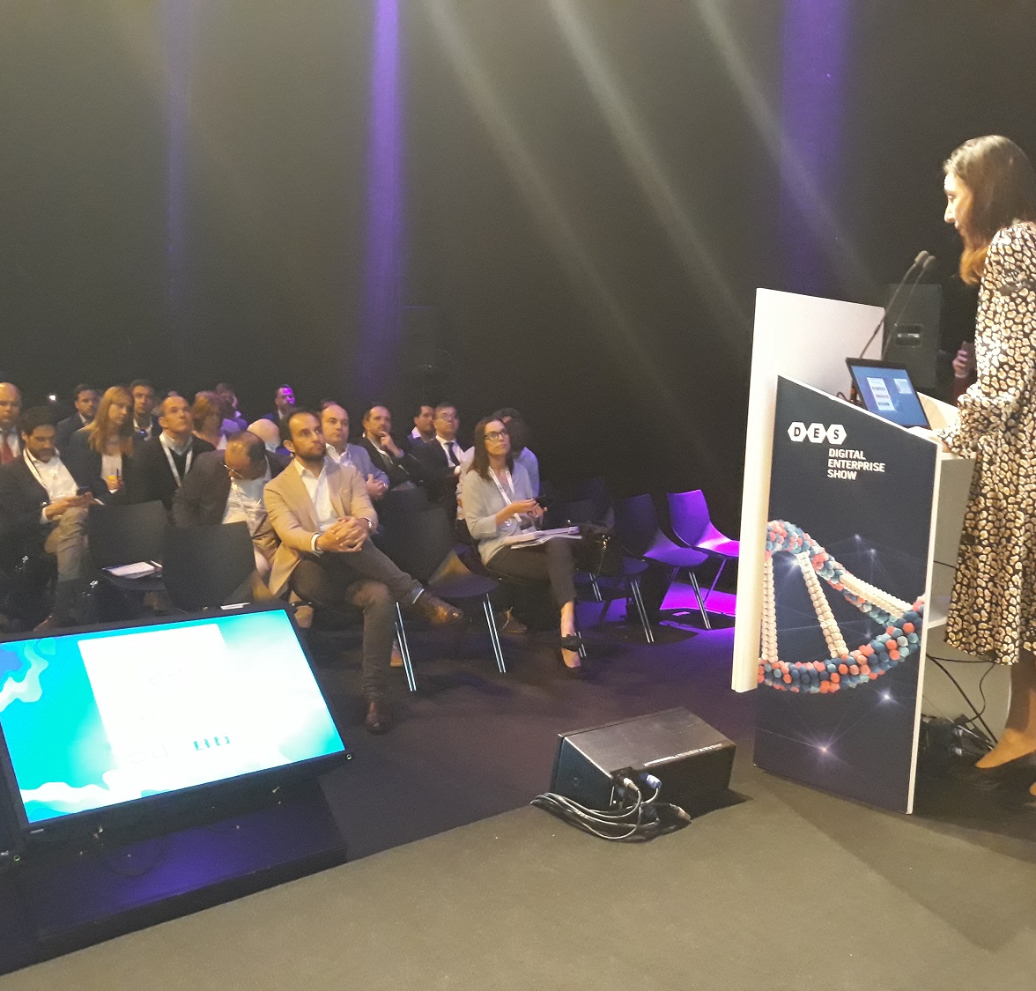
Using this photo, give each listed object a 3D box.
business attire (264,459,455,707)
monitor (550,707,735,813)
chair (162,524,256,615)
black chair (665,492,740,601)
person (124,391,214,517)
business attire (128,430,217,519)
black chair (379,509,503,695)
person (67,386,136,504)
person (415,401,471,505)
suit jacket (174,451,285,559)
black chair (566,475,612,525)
[{"bbox_3d":[-0.725,0.340,4.509,0.600,1.000,0.720,-3,8,-42],"label":"business attire"},{"bbox_3d":[0.321,0.655,2.542,0.420,0.150,0.230,-3,8,-38],"label":"monitor"},{"bbox_3d":[-1.224,0.524,4.327,0.510,0.790,0.570,-3,8,-42],"label":"chair"},{"bbox_3d":[1.280,0.378,6.663,0.510,0.790,0.570,-4,8,-44],"label":"black chair"},{"bbox_3d":[-1.851,0.078,5.882,0.560,1.290,0.800,-3,8,-42],"label":"person"},{"bbox_3d":[-1.859,0.120,5.908,0.560,0.950,0.700,-3,8,-42],"label":"business attire"},{"bbox_3d":[-0.411,0.478,5.071,0.510,0.790,0.570,-3,8,-42],"label":"black chair"},{"bbox_3d":[-2.183,0.092,5.578,0.500,1.300,0.780,-3,8,-42],"label":"person"},{"bbox_3d":[-0.334,-0.009,7.407,0.540,1.300,0.820,-3,7,-40],"label":"person"},{"bbox_3d":[-1.409,0.050,5.331,0.560,0.640,0.480,-2,7,-37],"label":"suit jacket"},{"bbox_3d":[0.619,0.283,7.380,0.510,0.790,0.570,-3,8,-42],"label":"black chair"}]

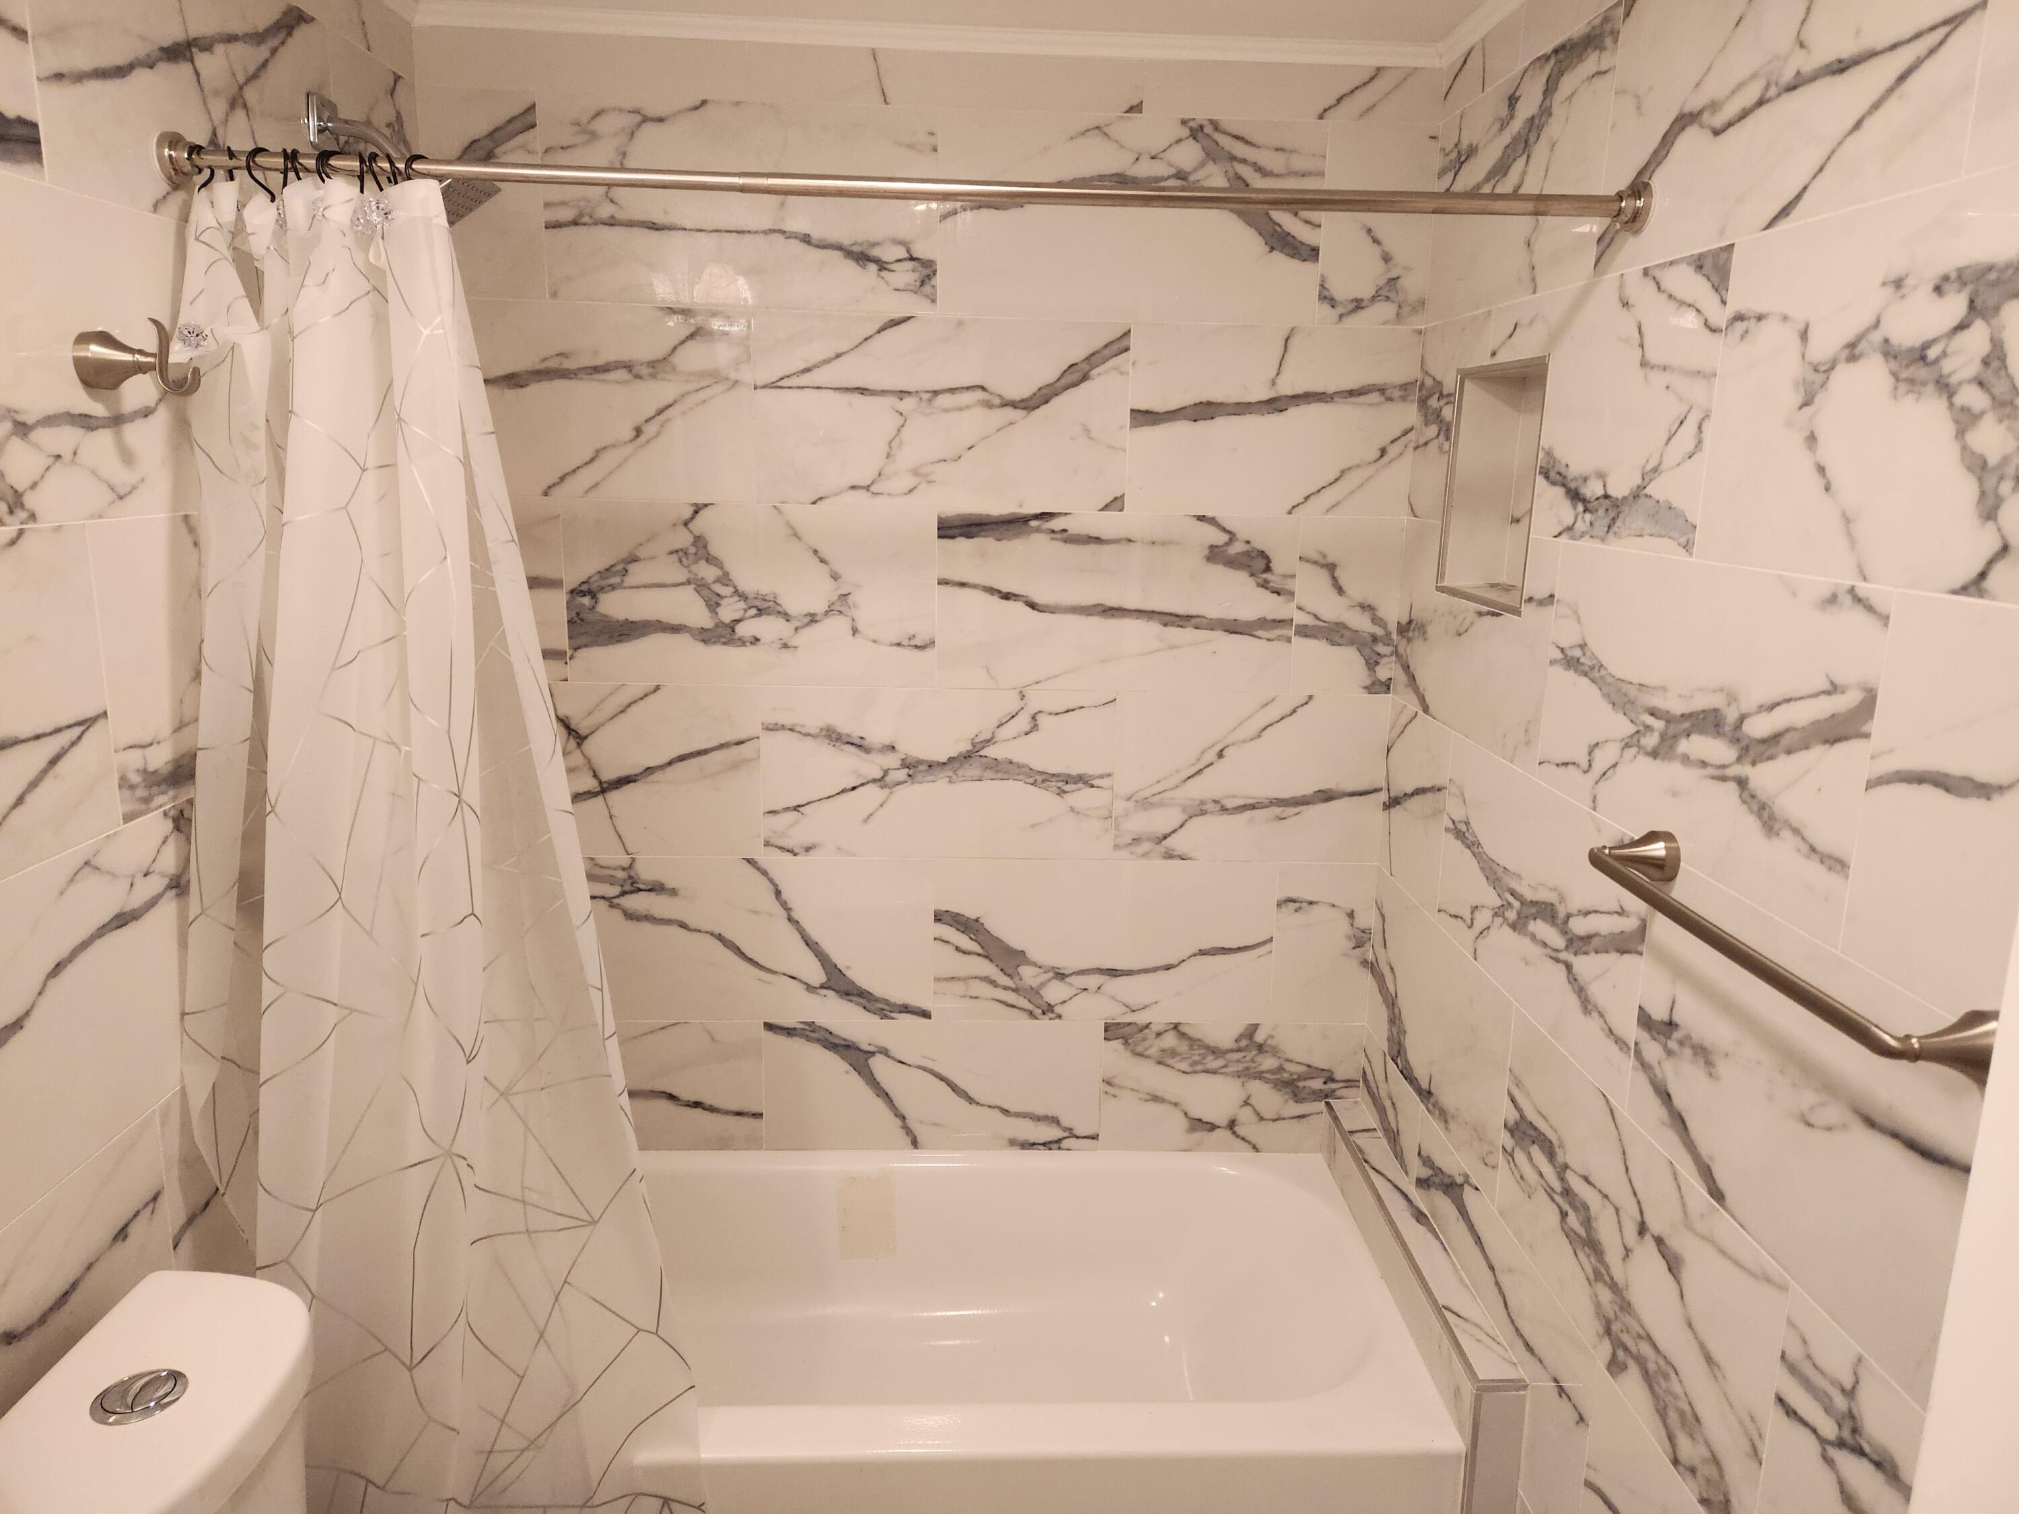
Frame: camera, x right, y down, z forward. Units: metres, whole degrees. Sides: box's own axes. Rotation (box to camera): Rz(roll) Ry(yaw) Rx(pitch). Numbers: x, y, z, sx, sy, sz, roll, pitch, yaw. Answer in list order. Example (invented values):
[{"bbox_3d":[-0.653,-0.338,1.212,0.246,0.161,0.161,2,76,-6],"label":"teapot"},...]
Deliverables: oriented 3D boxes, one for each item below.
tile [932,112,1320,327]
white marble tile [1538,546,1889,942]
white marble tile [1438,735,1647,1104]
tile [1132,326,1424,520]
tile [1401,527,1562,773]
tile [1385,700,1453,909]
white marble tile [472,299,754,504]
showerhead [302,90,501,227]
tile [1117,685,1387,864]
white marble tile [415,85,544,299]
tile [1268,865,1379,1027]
[{"bbox_3d":[0.198,-0.854,2.133,0.611,0.302,0.012,1,13,-3],"label":"tile"},{"bbox_3d":[0.701,-0.053,1.401,0.012,0.302,0.610,1,13,-2],"label":"white marble tile"},{"bbox_3d":[0.684,0.177,1.758,0.012,0.302,0.612,1,13,-2],"label":"white marble tile"},{"bbox_3d":[0.432,-0.555,2.212,0.480,0.302,0.012,1,13,-3],"label":"tile"},{"bbox_3d":[0.671,-0.185,1.966,0.010,0.299,0.588,1,13,-2],"label":"tile"},{"bbox_3d":[0.672,0.076,2.209,0.012,0.302,0.309,1,13,-2],"label":"tile"},{"bbox_3d":[-0.666,-0.570,2.167,0.497,0.302,0.012,1,13,-3],"label":"white marble tile"},{"bbox_3d":[-0.786,-0.760,1.752,0.210,0.185,0.150,1,13,-2],"label":"showerhead"},{"bbox_3d":[0.423,0.037,2.355,0.472,0.302,0.012,1,13,-3],"label":"tile"},{"bbox_3d":[-0.818,-0.870,2.091,0.180,0.302,0.012,1,13,-3],"label":"white marble tile"},{"bbox_3d":[0.566,0.336,2.421,0.174,0.302,0.012,1,13,-3],"label":"tile"}]

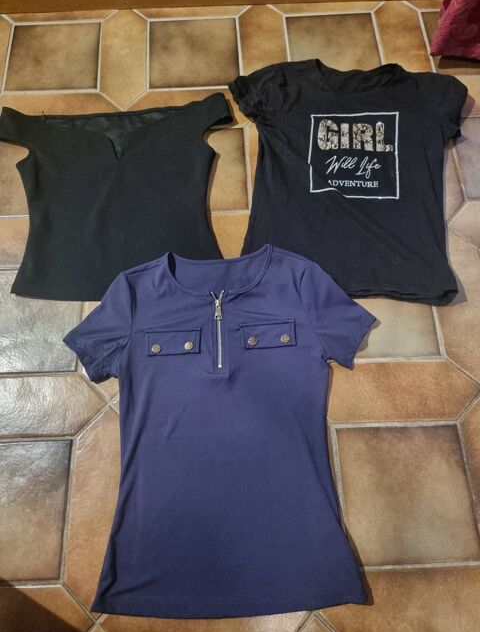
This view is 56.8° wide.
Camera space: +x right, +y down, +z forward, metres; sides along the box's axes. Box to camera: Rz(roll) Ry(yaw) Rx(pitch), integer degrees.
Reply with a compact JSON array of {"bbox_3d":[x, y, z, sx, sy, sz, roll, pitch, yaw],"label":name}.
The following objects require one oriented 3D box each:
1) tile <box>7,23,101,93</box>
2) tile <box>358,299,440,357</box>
[{"bbox_3d":[-0.415,-0.584,1.007,0.201,0.010,0.201,-3,71,-1],"label":"tile"},{"bbox_3d":[0.244,-0.019,0.808,0.201,0.010,0.201,-3,71,-1],"label":"tile"}]

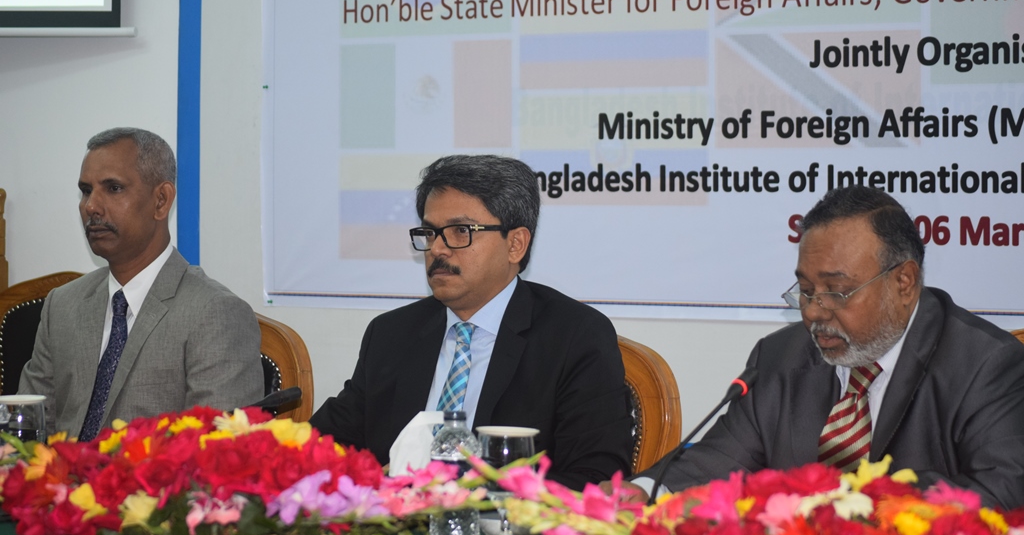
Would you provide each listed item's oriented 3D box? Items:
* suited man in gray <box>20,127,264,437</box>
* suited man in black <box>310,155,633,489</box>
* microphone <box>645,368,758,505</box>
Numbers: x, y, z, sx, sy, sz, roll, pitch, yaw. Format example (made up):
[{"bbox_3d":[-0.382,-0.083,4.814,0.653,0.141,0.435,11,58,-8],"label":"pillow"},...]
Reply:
[{"bbox_3d":[-0.750,0.425,5.060,0.530,1.330,0.780,1,1,35],"label":"suited man in gray"},{"bbox_3d":[-0.145,0.470,4.680,0.570,1.300,0.780,1,1,32],"label":"suited man in black"},{"bbox_3d":[0.262,0.267,4.110,0.080,0.240,0.280,1,1,33],"label":"microphone"}]

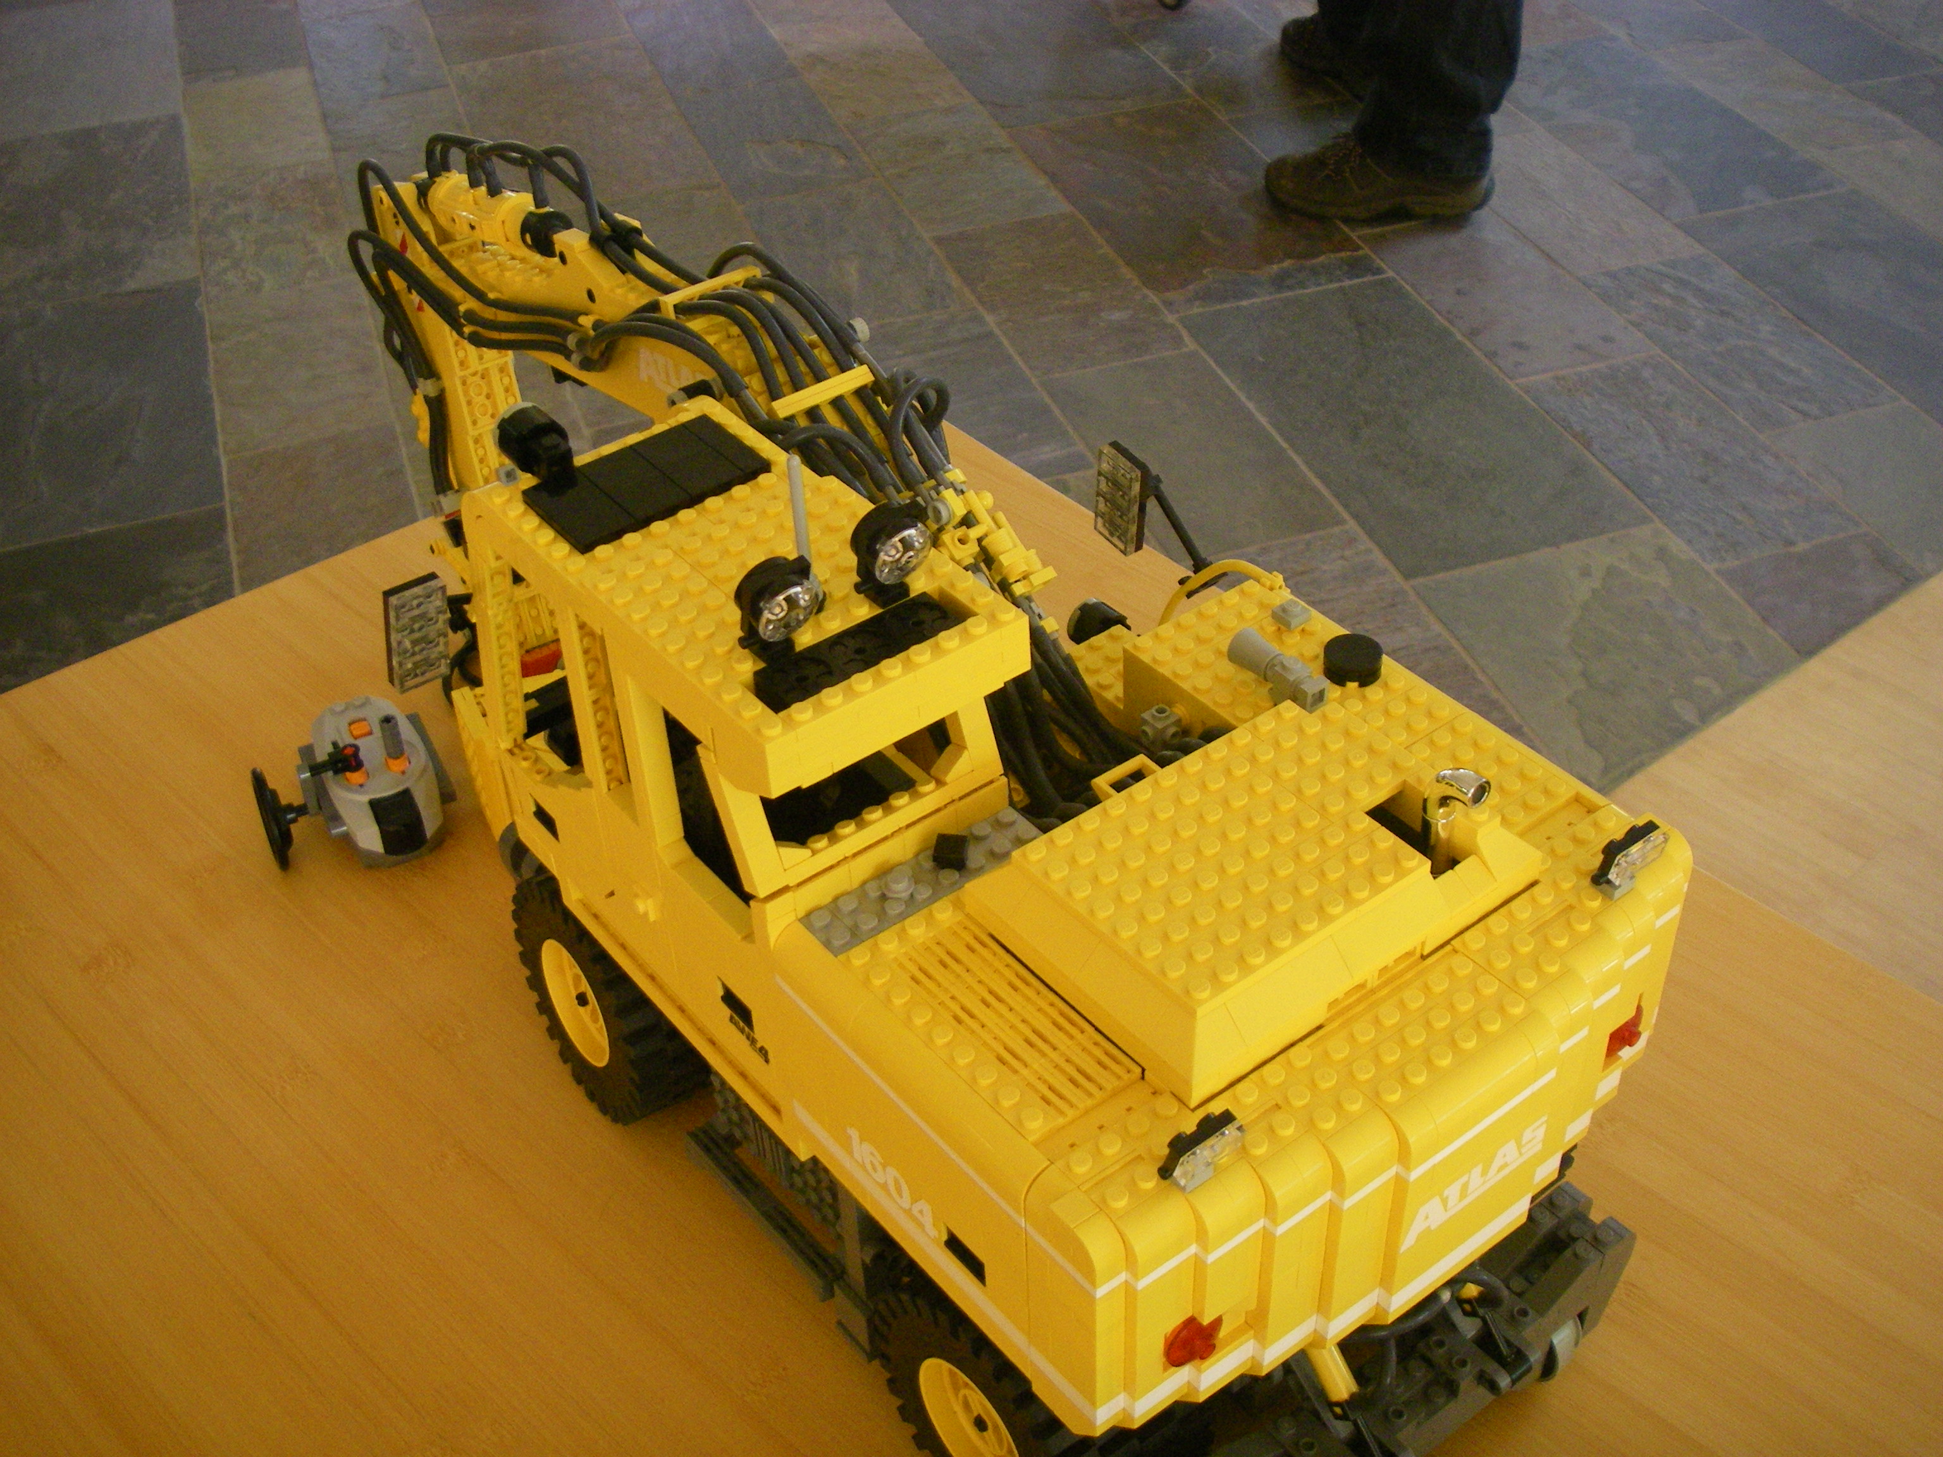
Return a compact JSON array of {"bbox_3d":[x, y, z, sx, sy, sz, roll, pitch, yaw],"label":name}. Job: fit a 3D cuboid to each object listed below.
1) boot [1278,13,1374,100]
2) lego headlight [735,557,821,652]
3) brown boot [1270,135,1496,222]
[{"bbox_3d":[0.597,-1.057,3.228,0.110,0.135,0.297,-30,46,-28],"label":"boot"},{"bbox_3d":[-0.043,-0.027,0.471,0.019,0.022,0.013,-28,45,-26],"label":"lego headlight"},{"bbox_3d":[0.552,-0.775,2.888,0.297,0.135,0.110,2,40,7],"label":"brown boot"}]

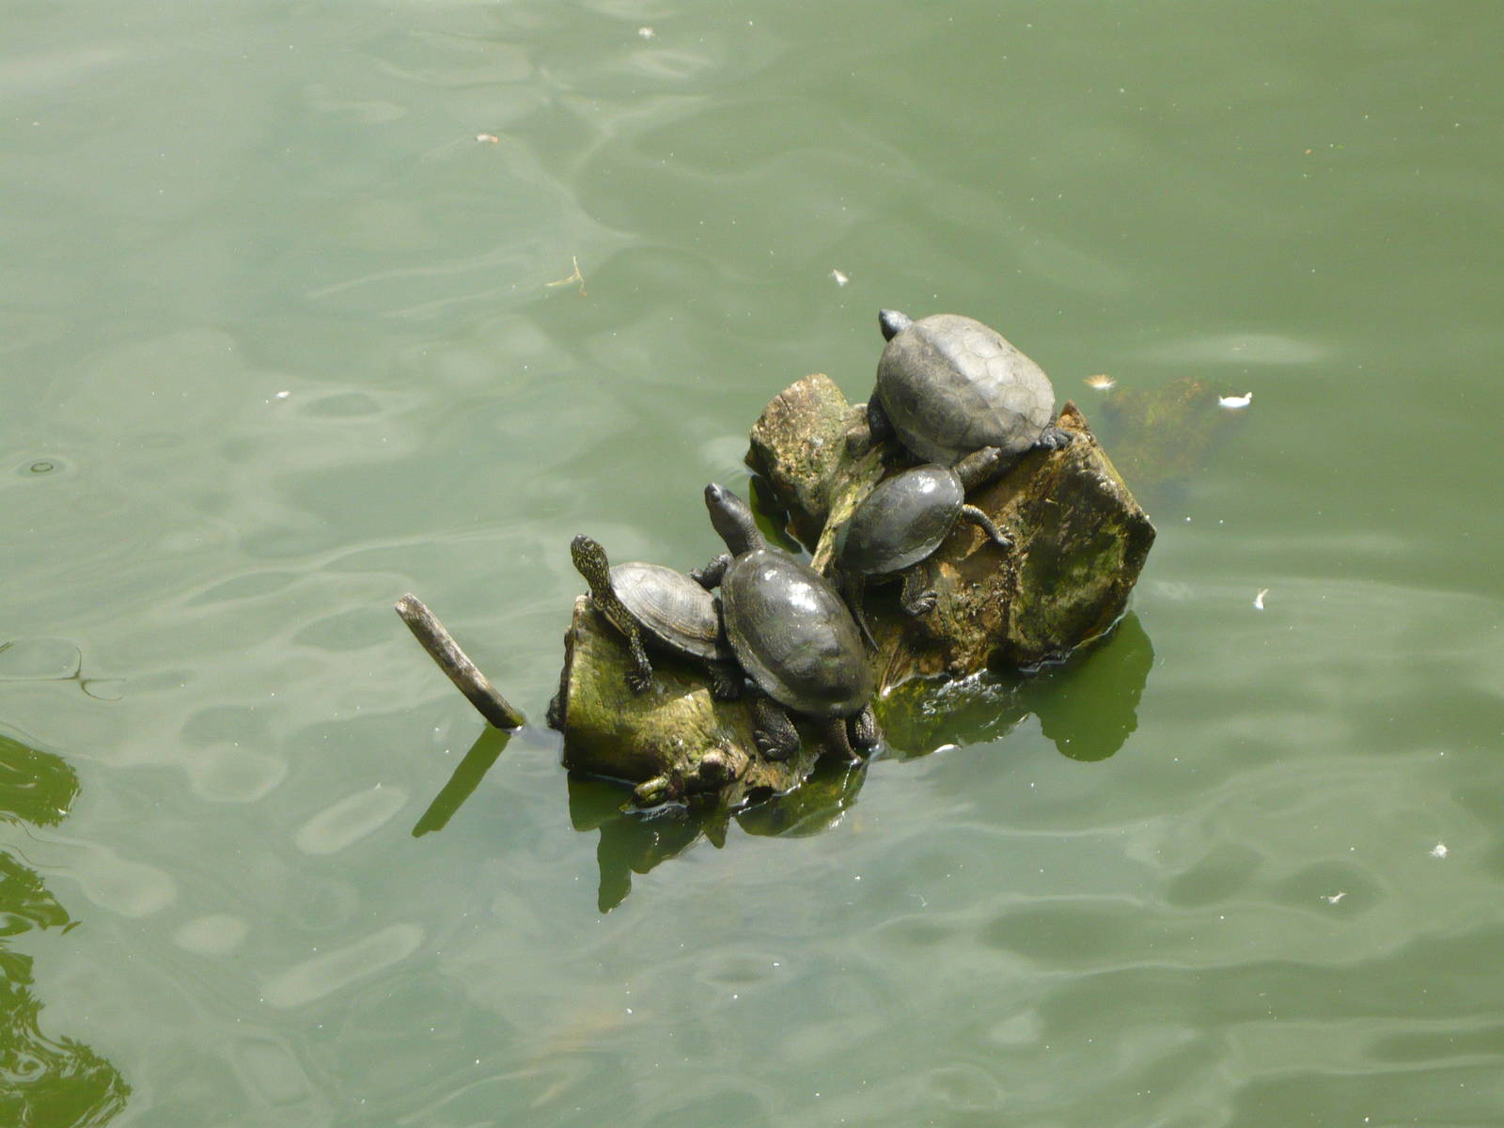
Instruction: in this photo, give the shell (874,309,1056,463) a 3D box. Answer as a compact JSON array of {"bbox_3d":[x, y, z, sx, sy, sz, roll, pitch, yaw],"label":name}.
[{"bbox_3d":[0.201,-0.167,4.080,0.150,0.080,0.188,-35,55,-24],"label":"shell"}]

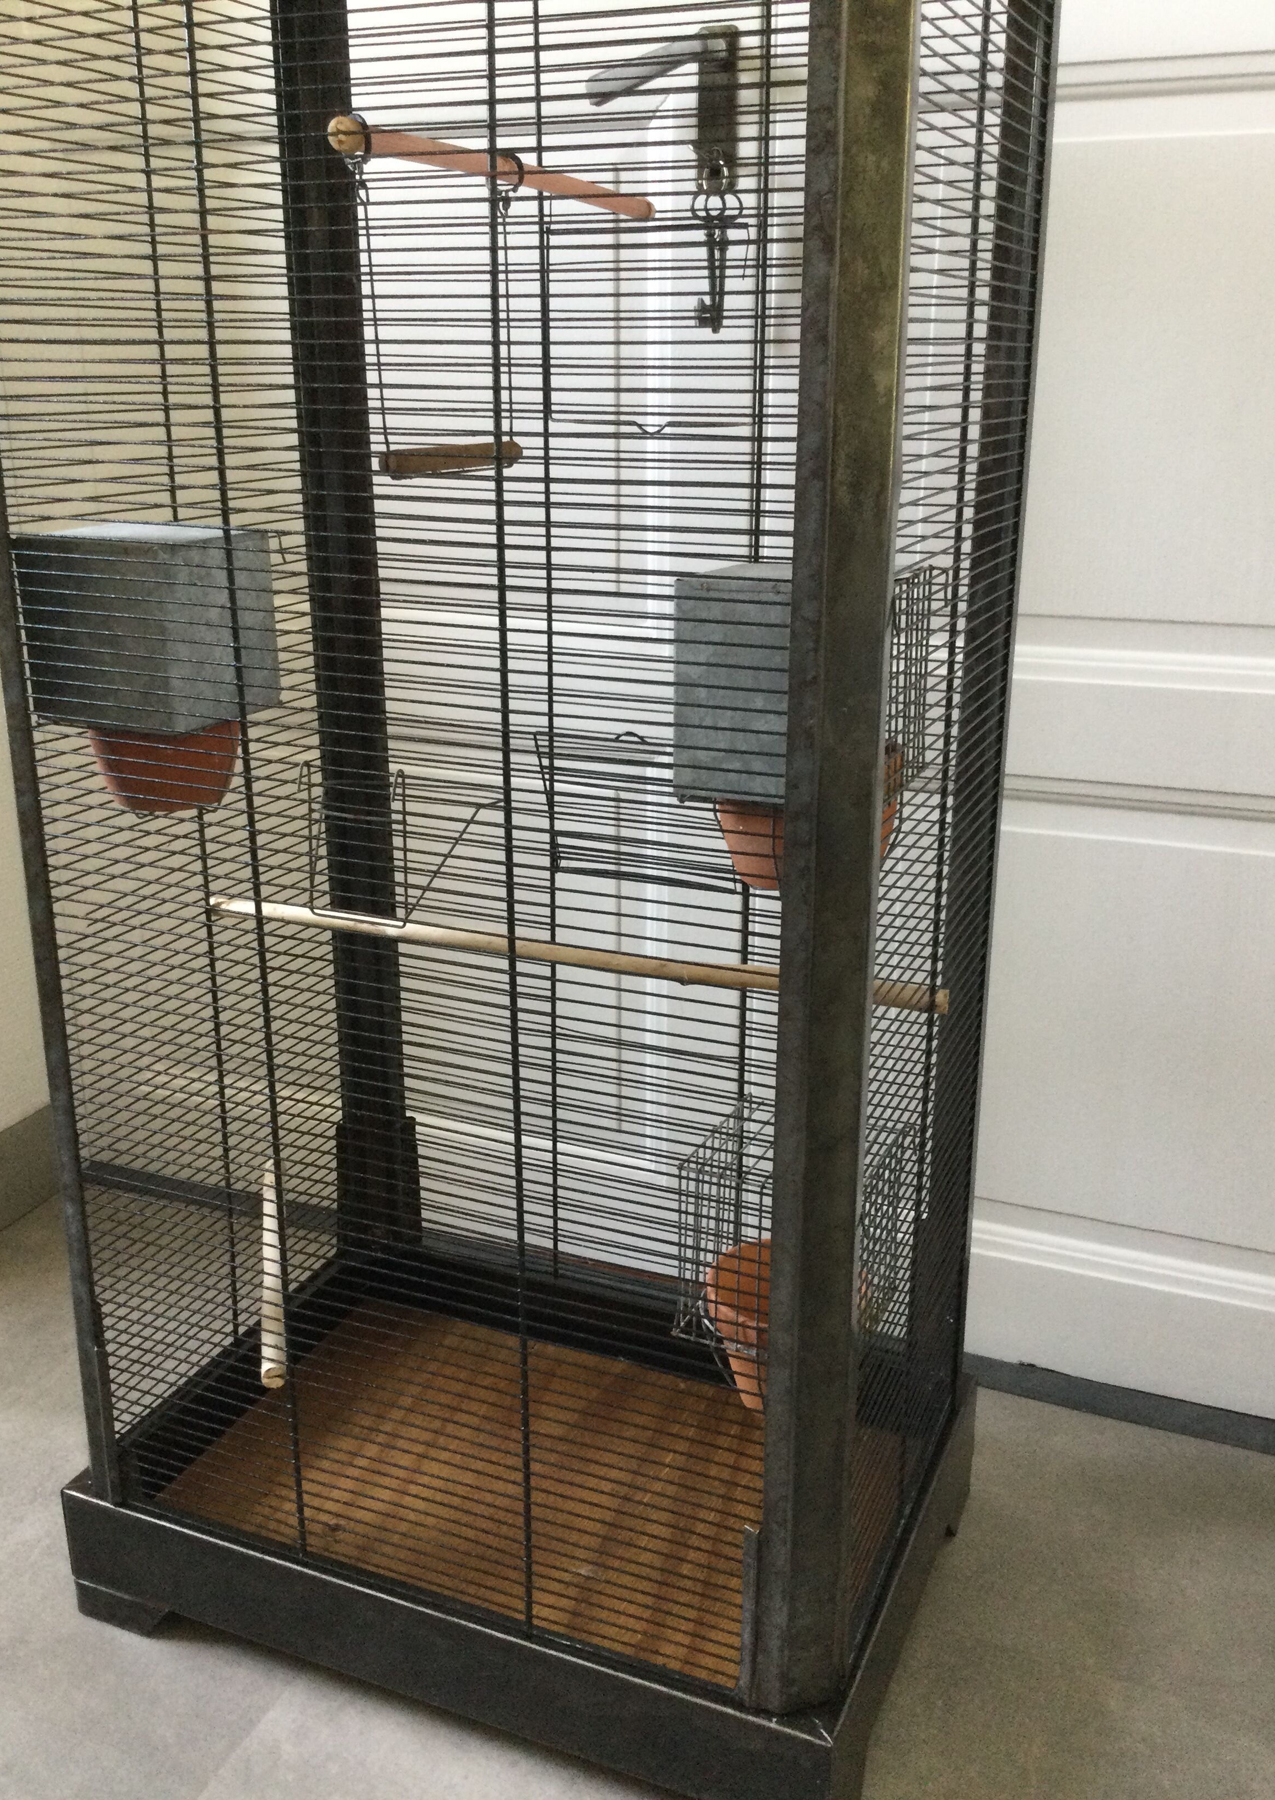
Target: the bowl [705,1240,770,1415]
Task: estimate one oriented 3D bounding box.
[{"bbox_3d":[0.096,0.279,1.030,0.104,0.078,0.104,0,19,0],"label":"bowl"}]

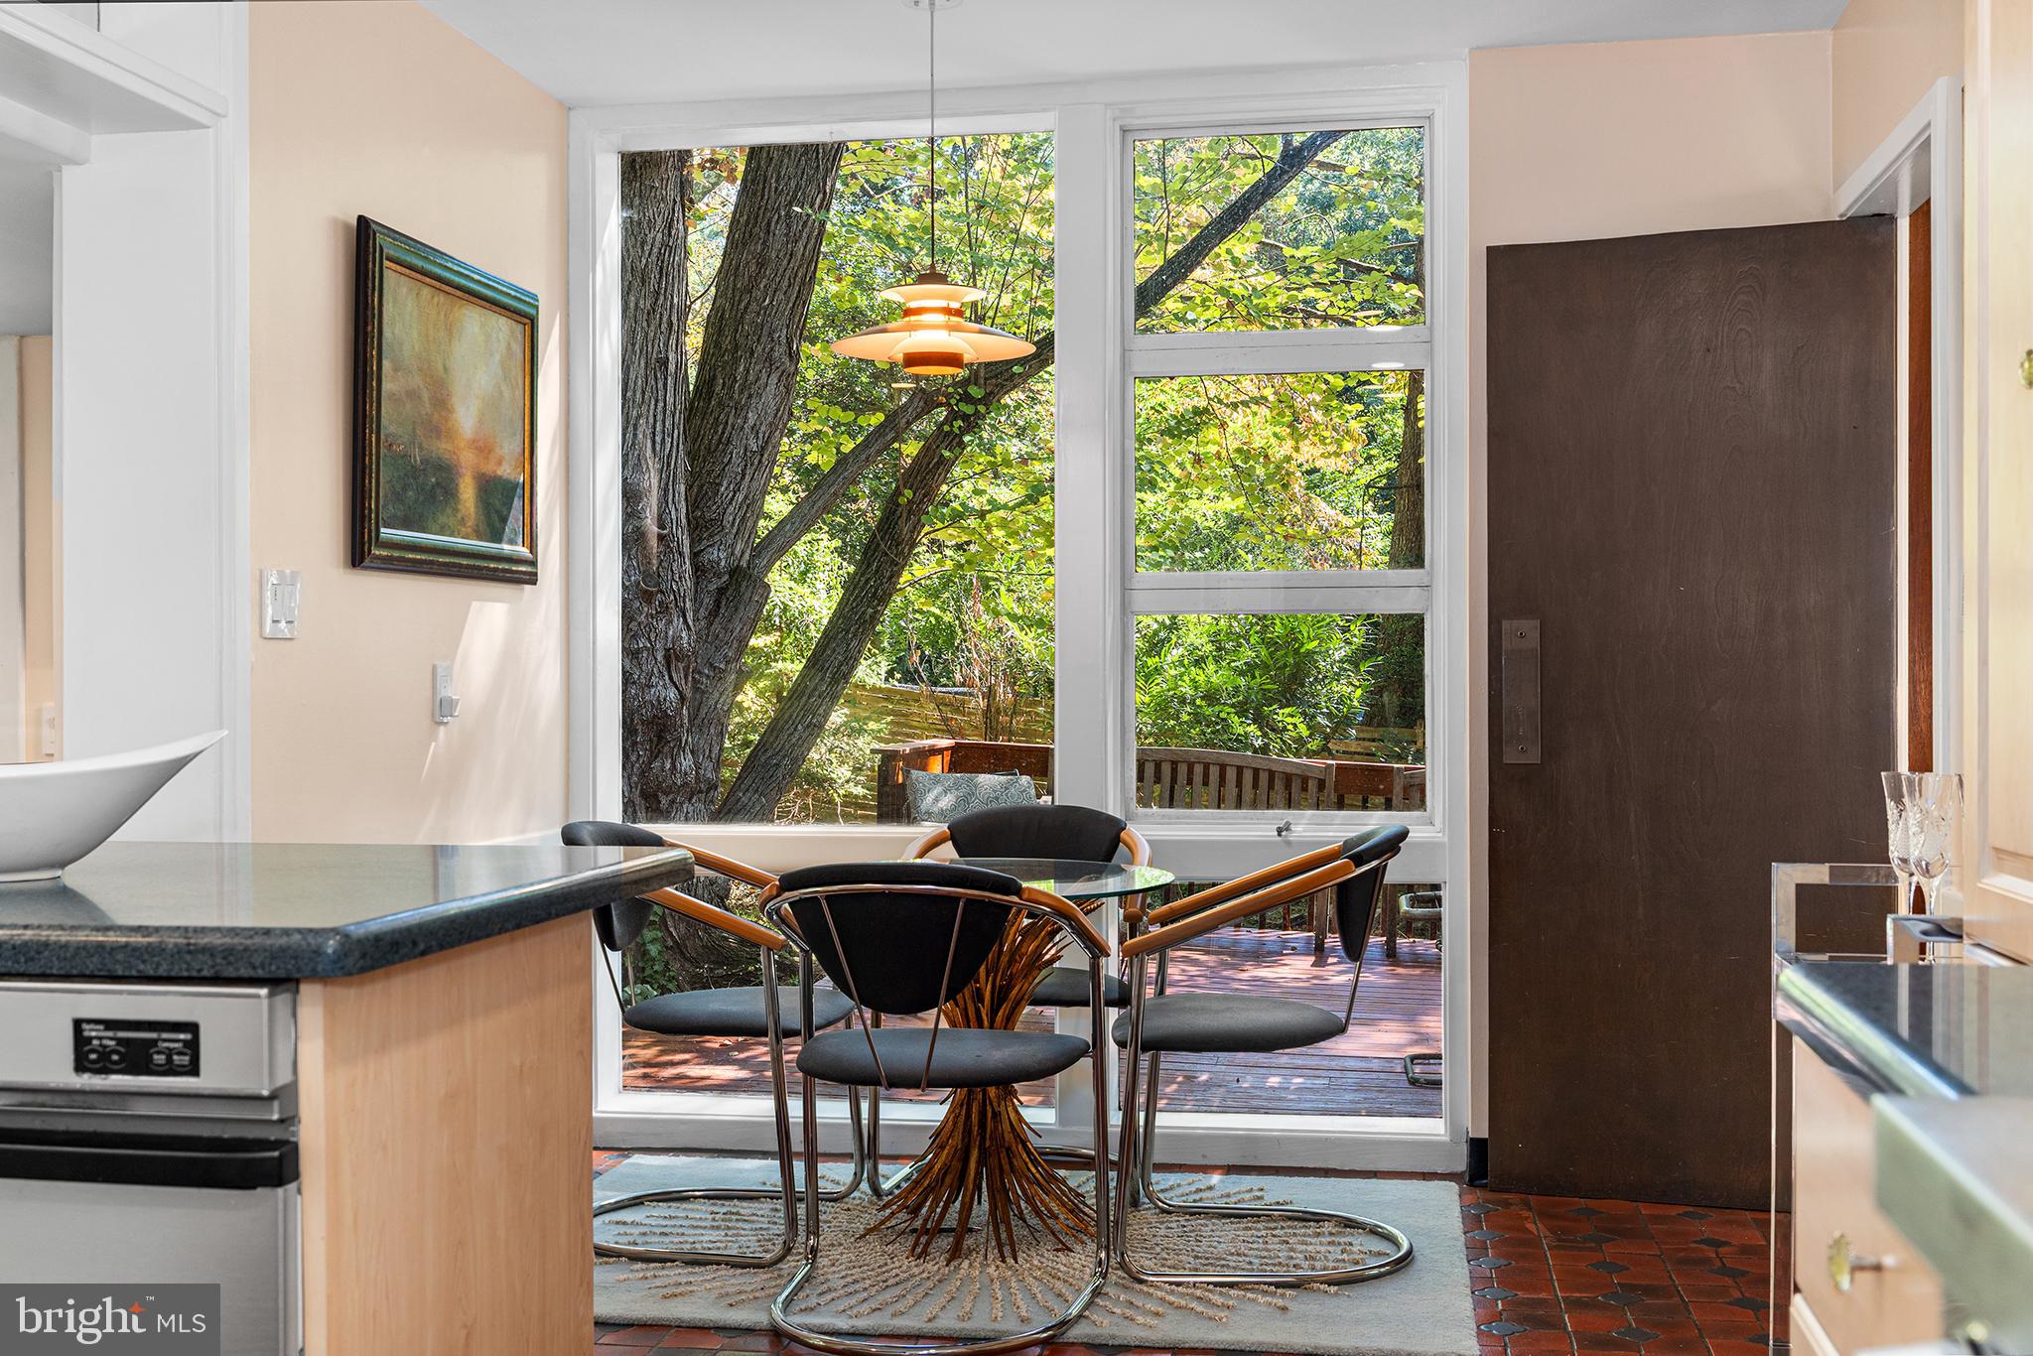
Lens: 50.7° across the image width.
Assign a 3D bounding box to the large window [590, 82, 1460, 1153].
[{"bbox_3d":[-0.018,-0.128,4.946,2.074,2.438,0.140,0,0,10],"label":"large window"}]

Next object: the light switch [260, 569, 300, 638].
[{"bbox_3d":[-1.275,-0.128,3.736,0.013,0.116,0.120,0,0,10],"label":"light switch"}]

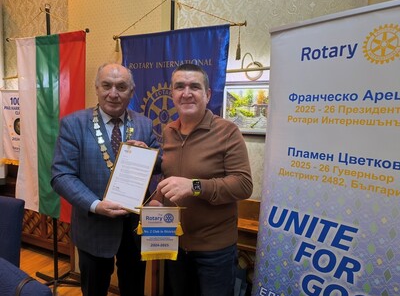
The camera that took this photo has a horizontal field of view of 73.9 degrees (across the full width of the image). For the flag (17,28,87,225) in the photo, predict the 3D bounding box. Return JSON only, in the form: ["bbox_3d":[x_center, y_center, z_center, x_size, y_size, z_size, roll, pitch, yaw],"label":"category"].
[{"bbox_3d":[-1.260,-0.155,2.210,0.900,1.500,0.100,6,8,27],"label":"flag"}]

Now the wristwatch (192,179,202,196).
[{"bbox_3d":[-0.011,0.167,1.130,0.040,0.070,0.056,-1,-22,-16],"label":"wristwatch"}]

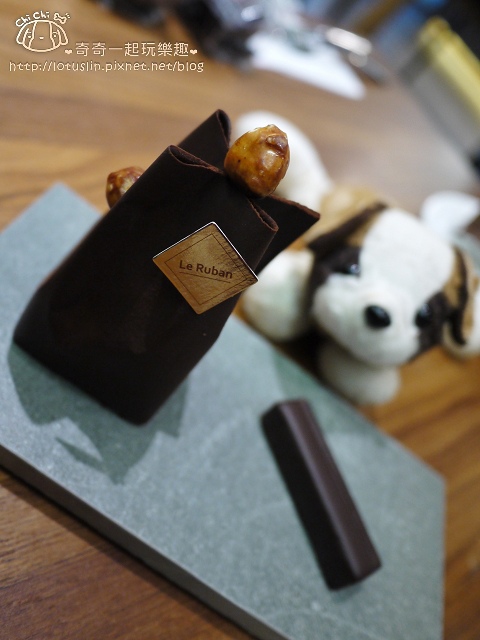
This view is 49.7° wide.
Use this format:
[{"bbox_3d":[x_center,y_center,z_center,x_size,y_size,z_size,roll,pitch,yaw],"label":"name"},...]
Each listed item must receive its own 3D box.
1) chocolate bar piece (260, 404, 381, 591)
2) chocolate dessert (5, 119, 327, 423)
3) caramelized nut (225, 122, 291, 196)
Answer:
[{"bbox_3d":[0.031,0.067,0.206,0.016,0.015,0.068,-5,65,-41],"label":"chocolate bar piece"},{"bbox_3d":[-0.021,-0.017,0.164,0.053,0.095,0.052,38,44,-12],"label":"chocolate dessert"},{"bbox_3d":[0.004,-0.041,0.132,0.016,0.018,0.016,38,44,-12],"label":"caramelized nut"}]

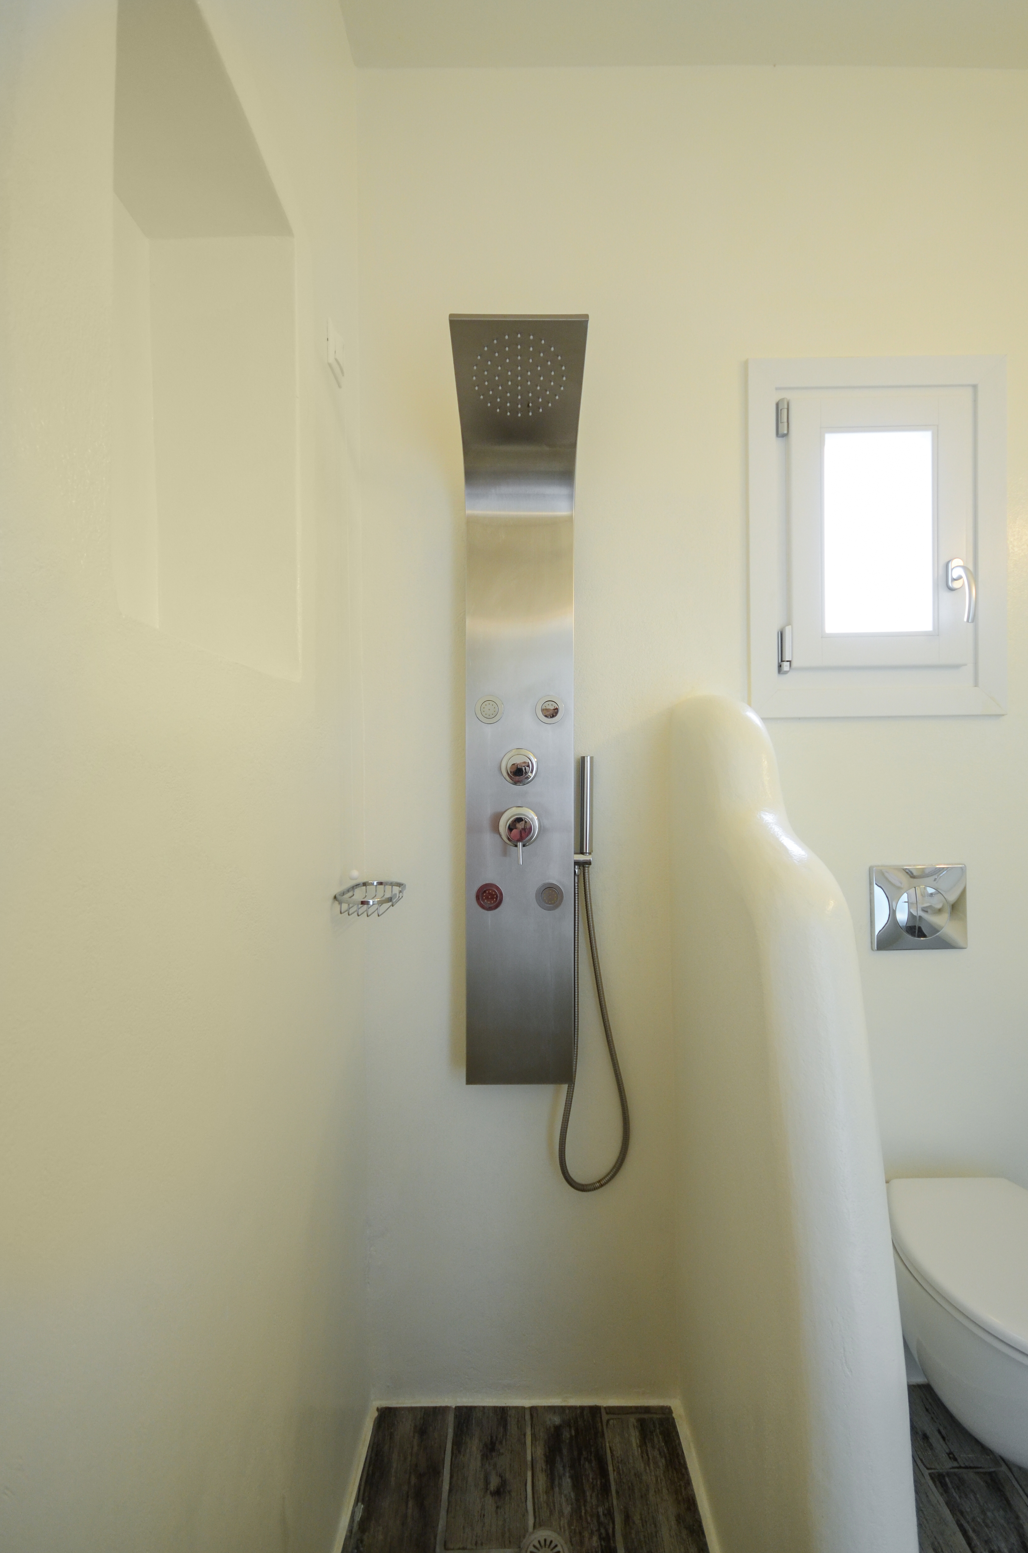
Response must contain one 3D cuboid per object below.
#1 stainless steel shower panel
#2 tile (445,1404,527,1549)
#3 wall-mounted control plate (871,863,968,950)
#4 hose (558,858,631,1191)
[{"bbox_3d":[0.010,-0.046,1.157,0.211,1.310,0.350,0,1,0],"label":"stainless steel shower panel"},{"bbox_3d":[-0.048,1.316,1.219,0.147,0.010,0.250,0,1,0],"label":"tile"},{"bbox_3d":[0.829,0.267,1.323,0.187,0.170,0.018,0,1,0],"label":"wall-mounted control plate"},{"bbox_3d":[0.162,0.499,1.297,0.146,0.665,0.050,0,1,0],"label":"hose"}]

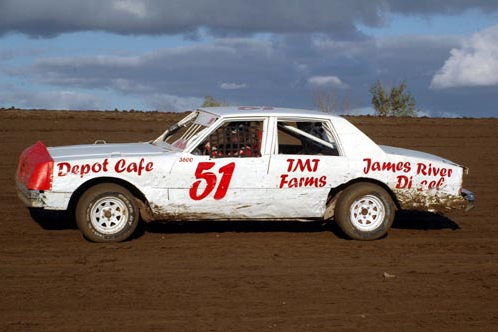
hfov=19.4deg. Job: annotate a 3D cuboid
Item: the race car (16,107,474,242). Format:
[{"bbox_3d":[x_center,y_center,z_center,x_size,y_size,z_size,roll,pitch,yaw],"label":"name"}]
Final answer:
[{"bbox_3d":[-0.068,0.065,16.846,5.130,1.430,1.900,0,4,-17],"label":"race car"}]

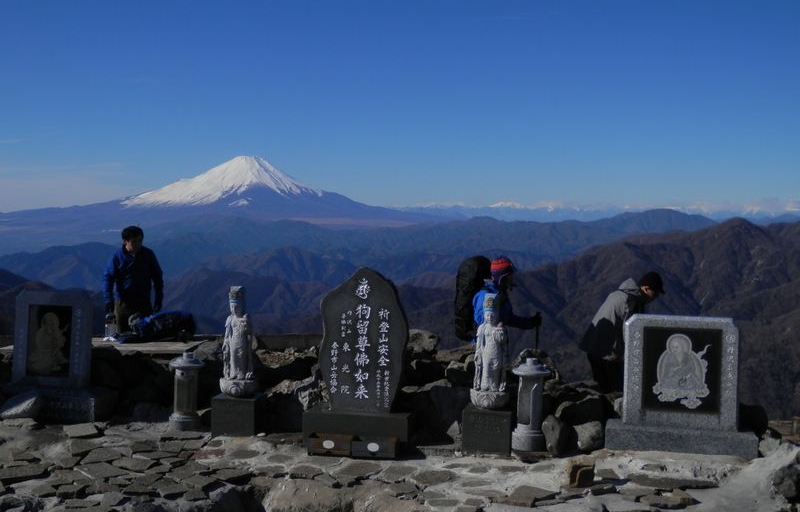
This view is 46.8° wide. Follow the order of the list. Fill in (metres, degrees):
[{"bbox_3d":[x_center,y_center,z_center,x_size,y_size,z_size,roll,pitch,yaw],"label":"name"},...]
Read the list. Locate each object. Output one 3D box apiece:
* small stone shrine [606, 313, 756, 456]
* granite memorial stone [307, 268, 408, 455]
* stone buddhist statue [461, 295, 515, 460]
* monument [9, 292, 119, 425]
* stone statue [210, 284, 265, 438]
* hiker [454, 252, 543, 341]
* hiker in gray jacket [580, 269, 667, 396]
[{"bbox_3d":[1.595,0.728,5.259,0.820,0.760,0.290,2,3,9],"label":"small stone shrine"},{"bbox_3d":[-0.215,0.559,5.338,0.565,1.010,0.380,2,3,7],"label":"granite memorial stone"},{"bbox_3d":[0.515,0.657,5.198,0.262,0.860,0.270,2,3,10],"label":"stone buddhist statue"},{"bbox_3d":[-2.120,0.611,5.776,0.530,0.780,0.330,1,3,0],"label":"monument"},{"bbox_3d":[-0.946,0.616,5.471,0.255,0.850,0.260,1,3,2],"label":"stone statue"},{"bbox_3d":[0.909,0.869,8.842,0.800,1.730,0.520,1,3,0],"label":"hiker"},{"bbox_3d":[2.043,0.952,8.639,0.720,1.580,0.520,2,3,10],"label":"hiker in gray jacket"}]

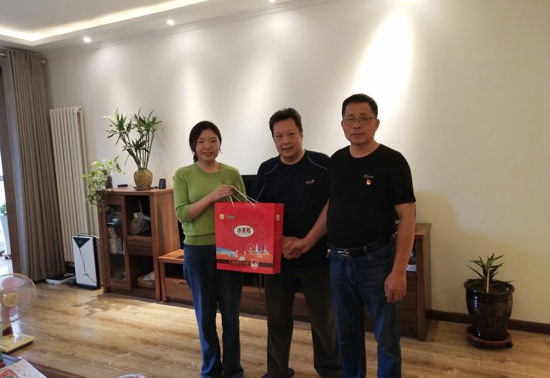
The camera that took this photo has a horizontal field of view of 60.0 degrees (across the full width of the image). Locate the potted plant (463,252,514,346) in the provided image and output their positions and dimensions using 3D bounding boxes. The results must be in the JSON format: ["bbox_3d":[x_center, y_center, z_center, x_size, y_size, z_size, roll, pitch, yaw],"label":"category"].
[{"bbox_3d":[1.513,0.769,3.364,0.333,0.645,0.333,0,5,28],"label":"potted plant"}]

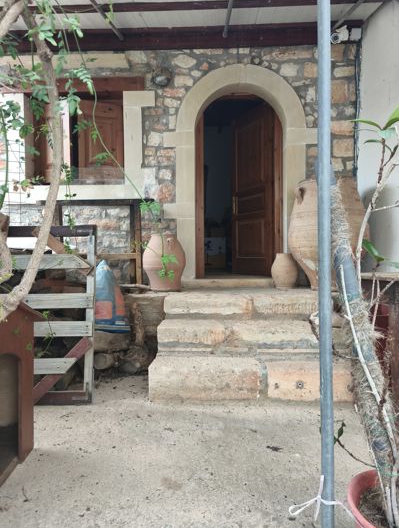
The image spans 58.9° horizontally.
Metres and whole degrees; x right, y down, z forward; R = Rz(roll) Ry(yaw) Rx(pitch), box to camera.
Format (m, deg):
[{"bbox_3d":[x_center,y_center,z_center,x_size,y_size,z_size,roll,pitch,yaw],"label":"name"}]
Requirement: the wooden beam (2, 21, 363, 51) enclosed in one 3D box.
[{"bbox_3d":[-0.183,-2.536,3.947,3.953,0.184,0.100,0,2,2],"label":"wooden beam"}]

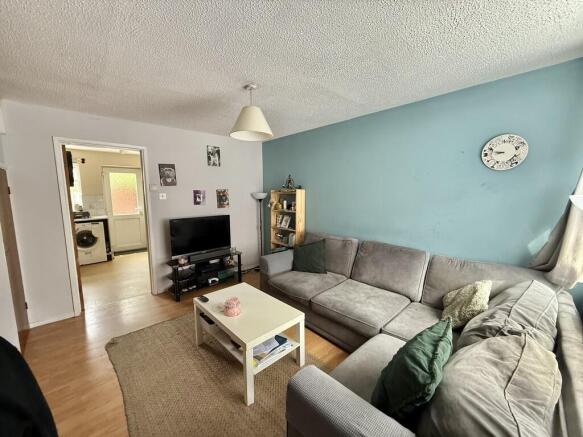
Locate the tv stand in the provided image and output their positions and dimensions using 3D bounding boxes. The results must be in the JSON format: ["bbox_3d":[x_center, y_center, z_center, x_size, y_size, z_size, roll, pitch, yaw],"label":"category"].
[{"bbox_3d":[-1.267,0.809,3.538,1.000,0.480,0.330,-7,9,-42],"label":"tv stand"}]

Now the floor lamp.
[{"bbox_3d":[-0.540,0.241,4.292,0.260,1.420,0.260,-7,9,-42],"label":"floor lamp"}]

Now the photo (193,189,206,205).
[{"bbox_3d":[-1.427,-0.327,3.659,0.182,0.226,0.020,-7,9,-42],"label":"photo"}]

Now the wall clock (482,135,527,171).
[{"bbox_3d":[1.766,-0.551,1.956,0.035,0.297,0.297,-7,9,-42],"label":"wall clock"}]

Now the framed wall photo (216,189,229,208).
[{"bbox_3d":[-1.143,-0.330,3.924,0.210,0.303,0.020,-7,9,-42],"label":"framed wall photo"}]

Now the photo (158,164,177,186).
[{"bbox_3d":[-1.746,-0.615,3.329,0.210,0.300,0.020,-7,9,-42],"label":"photo"}]

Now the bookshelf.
[{"bbox_3d":[-0.064,0.262,3.895,0.205,1.464,0.600,-7,9,-42],"label":"bookshelf"}]

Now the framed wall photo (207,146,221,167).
[{"bbox_3d":[-1.239,-0.995,3.761,0.205,0.303,0.020,-7,9,-42],"label":"framed wall photo"}]

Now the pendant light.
[{"bbox_3d":[-0.353,-0.937,2.052,0.365,0.420,0.365,0,7,0],"label":"pendant light"}]

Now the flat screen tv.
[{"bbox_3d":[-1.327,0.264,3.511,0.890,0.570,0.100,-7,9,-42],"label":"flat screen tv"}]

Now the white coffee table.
[{"bbox_3d":[-0.401,0.987,2.085,0.550,0.450,0.900,-7,9,-42],"label":"white coffee table"}]

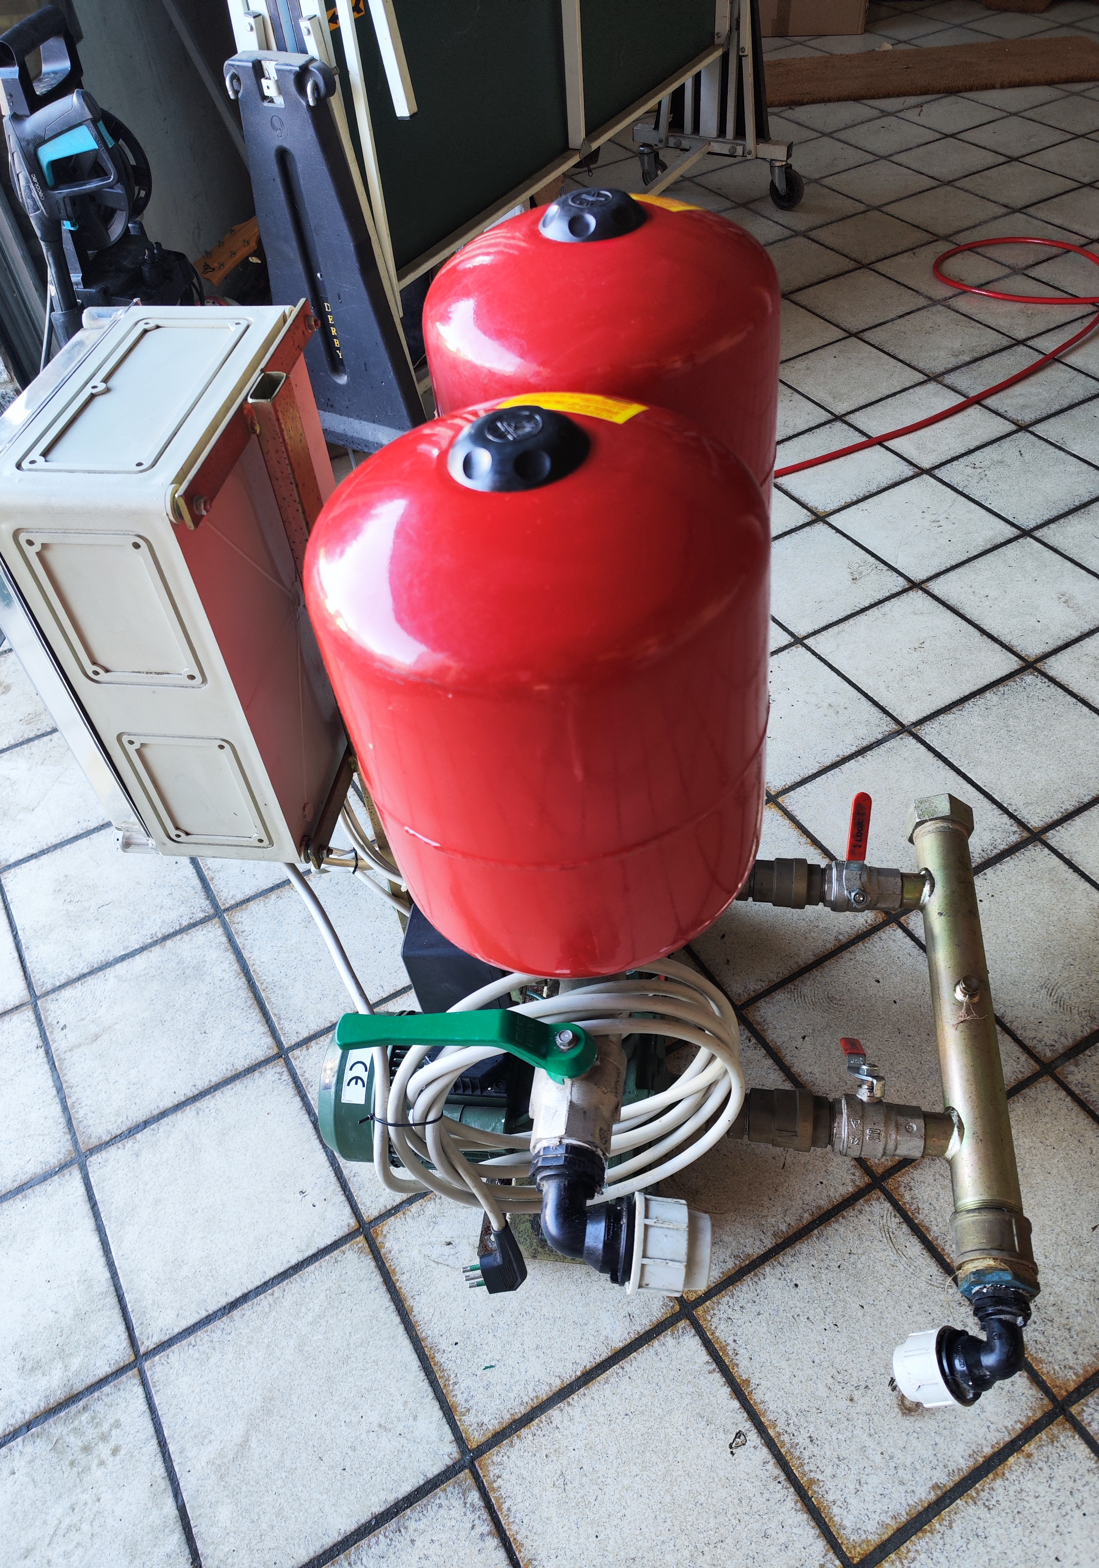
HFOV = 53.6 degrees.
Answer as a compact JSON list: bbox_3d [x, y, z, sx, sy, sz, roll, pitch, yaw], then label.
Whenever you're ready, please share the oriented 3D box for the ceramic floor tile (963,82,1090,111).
[{"bbox_3d":[1.476,-2.187,3.459,0.246,0.010,0.246,-26,51,-17],"label":"ceramic floor tile"}]

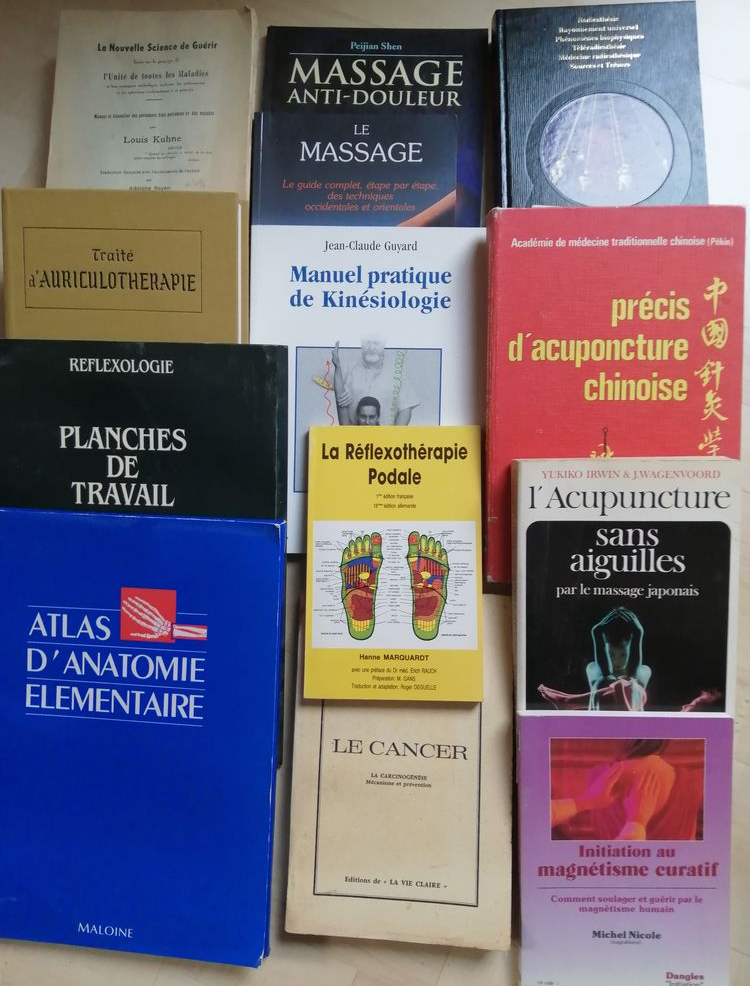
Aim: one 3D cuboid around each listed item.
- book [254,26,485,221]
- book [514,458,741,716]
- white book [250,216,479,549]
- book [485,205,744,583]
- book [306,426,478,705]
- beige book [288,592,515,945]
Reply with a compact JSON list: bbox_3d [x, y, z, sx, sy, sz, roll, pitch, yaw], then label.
[{"bbox_3d":[-0.004,-0.222,0.547,0.163,0.016,0.240,3,83,3],"label":"book"},{"bbox_3d":[0.158,0.084,0.478,0.135,0.020,0.210,0,93,2],"label":"book"},{"bbox_3d":[-0.004,-0.069,0.512,0.160,0.014,0.221,1,90,0],"label":"white book"},{"bbox_3d":[0.152,-0.061,0.488,0.158,0.028,0.236,0,93,1],"label":"book"},{"bbox_3d":[0.013,0.044,0.492,0.114,0.012,0.177,0,83,3],"label":"book"},{"bbox_3d":[0.018,0.173,0.491,0.140,0.019,0.212,0,80,7],"label":"beige book"}]

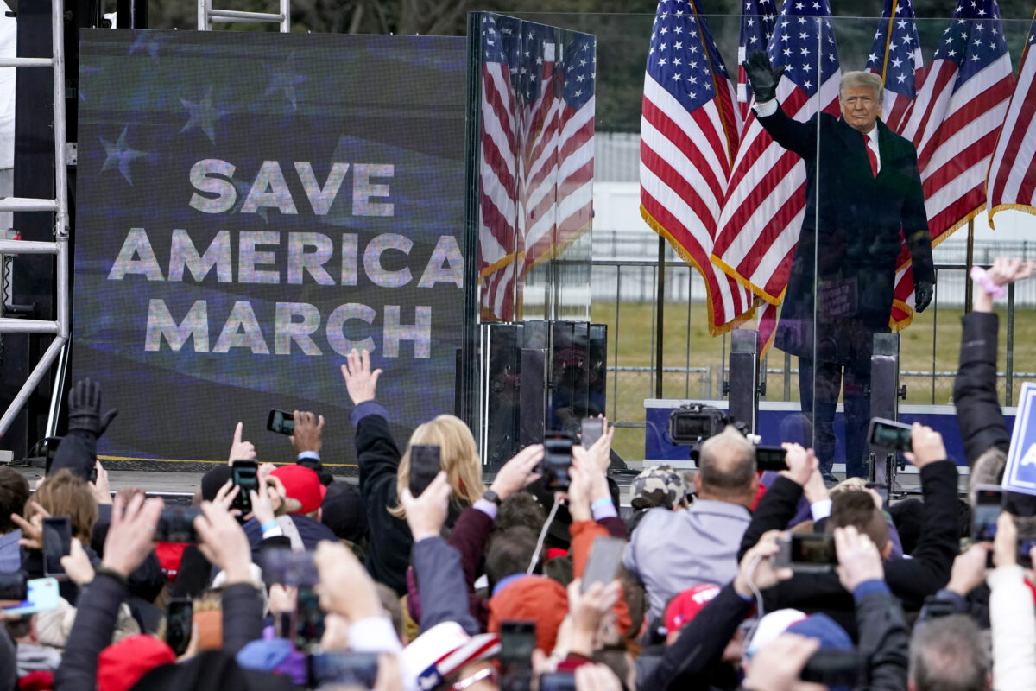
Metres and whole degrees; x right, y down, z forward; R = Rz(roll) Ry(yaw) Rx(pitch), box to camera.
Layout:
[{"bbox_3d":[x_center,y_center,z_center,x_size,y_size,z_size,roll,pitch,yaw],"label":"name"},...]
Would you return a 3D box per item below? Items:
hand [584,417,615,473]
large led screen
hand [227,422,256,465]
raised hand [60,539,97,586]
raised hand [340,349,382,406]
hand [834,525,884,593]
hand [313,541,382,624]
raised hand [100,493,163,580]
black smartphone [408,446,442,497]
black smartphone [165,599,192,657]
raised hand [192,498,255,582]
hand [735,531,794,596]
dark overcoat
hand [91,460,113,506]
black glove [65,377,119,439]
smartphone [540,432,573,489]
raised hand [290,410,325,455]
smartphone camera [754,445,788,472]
[{"bbox_3d":[0.260,0.315,31.000,0.090,0.190,0.075,-2,3,-37],"label":"hand"},{"bbox_3d":[-1.048,-0.453,45.000,2.000,2.000,0.120,2,2,9],"label":"large led screen"},{"bbox_3d":[-0.896,0.320,31.500,0.092,0.150,0.075,0,2,0],"label":"hand"},{"bbox_3d":[-1.144,0.563,25.300,0.085,0.130,0.070,-2,3,-41],"label":"raised hand"},{"bbox_3d":[-0.495,0.102,30.700,0.130,0.180,0.060,0,2,0],"label":"raised hand"},{"bbox_3d":[0.772,0.483,22.000,0.108,0.155,0.090,-10,-6,-16],"label":"hand"},{"bbox_3d":[-0.338,0.471,19.400,0.112,0.160,0.090,-20,-6,-16],"label":"hand"},{"bbox_3d":[-0.862,0.425,21.700,0.120,0.185,0.085,16,-6,11],"label":"raised hand"},{"bbox_3d":[-0.237,0.324,24.600,0.075,0.152,0.010,3,-4,0],"label":"black smartphone"},{"bbox_3d":[-0.891,0.739,25.500,0.075,0.152,0.010,-3,-4,-5],"label":"black smartphone"},{"bbox_3d":[-0.658,0.438,21.700,0.110,0.185,0.085,-1,2,-23],"label":"raised hand"},{"bbox_3d":[0.559,0.496,22.200,0.095,0.155,0.095,-2,3,-41],"label":"hand"},{"bbox_3d":[1.520,-0.515,45.000,0.820,1.180,0.450,0,2,-3],"label":"dark overcoat"},{"bbox_3d":[-1.330,0.439,31.000,0.060,0.160,0.075,2,3,41],"label":"hand"},{"bbox_3d":[-1.393,0.205,31.800,0.165,0.190,0.060,1,1,6],"label":"black glove"},{"bbox_3d":[0.117,0.333,27.700,0.078,0.157,0.012,0,2,0],"label":"smartphone"},{"bbox_3d":[-0.692,0.285,32.000,0.105,0.155,0.080,0,2,-9],"label":"raised hand"},{"bbox_3d":[0.805,0.356,30.500,0.152,0.075,0.010,1,1,0],"label":"smartphone camera"}]

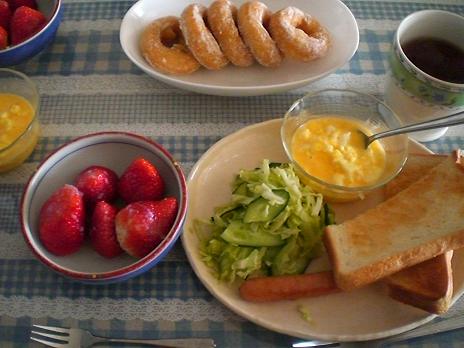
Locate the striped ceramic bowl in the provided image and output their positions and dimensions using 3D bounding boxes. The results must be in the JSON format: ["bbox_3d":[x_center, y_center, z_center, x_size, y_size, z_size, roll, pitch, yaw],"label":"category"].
[{"bbox_3d":[-0.104,0.035,0.441,0.134,0.055,0.134,0,60,0],"label":"striped ceramic bowl"}]

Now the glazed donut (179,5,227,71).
[{"bbox_3d":[-0.026,-0.141,0.525,0.026,0.071,0.071,-24,45,27],"label":"glazed donut"}]

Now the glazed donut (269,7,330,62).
[{"bbox_3d":[0.072,-0.146,0.534,0.069,0.026,0.069,18,49,-21],"label":"glazed donut"}]

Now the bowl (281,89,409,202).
[{"bbox_3d":[0.097,-0.018,0.463,0.108,0.055,0.108,0,60,0],"label":"bowl"}]

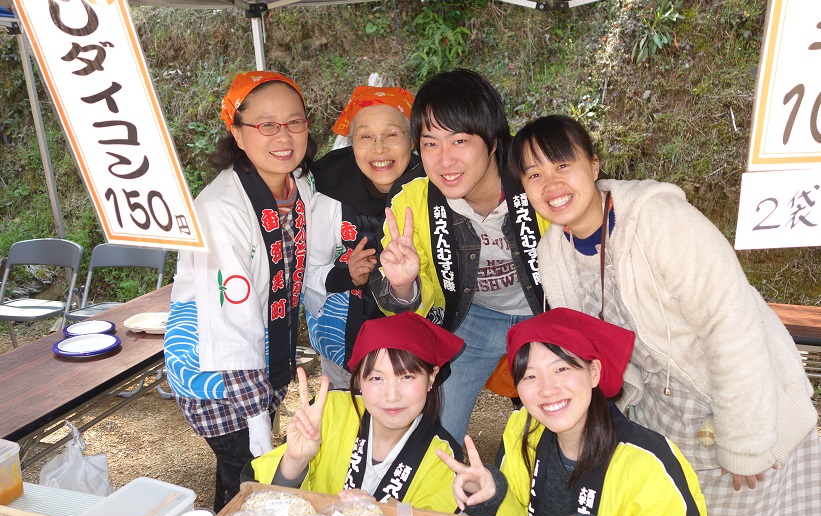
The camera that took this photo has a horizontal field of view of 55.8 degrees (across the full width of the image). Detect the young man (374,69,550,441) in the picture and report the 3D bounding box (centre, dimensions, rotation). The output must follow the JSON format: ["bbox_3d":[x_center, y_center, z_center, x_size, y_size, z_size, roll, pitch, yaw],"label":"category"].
[{"bbox_3d":[0.150,0.326,1.974,0.570,1.570,0.620,2,15,8],"label":"young man"}]

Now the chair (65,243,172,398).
[{"bbox_3d":[-1.530,0.282,4.060,0.450,0.770,0.490,4,15,16],"label":"chair"}]

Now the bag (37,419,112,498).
[{"bbox_3d":[-1.080,0.707,2.497,0.240,0.360,0.210,-1,15,-6],"label":"bag"}]

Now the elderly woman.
[{"bbox_3d":[-0.100,0.301,2.113,0.500,1.500,0.500,-1,15,-6],"label":"elderly woman"}]

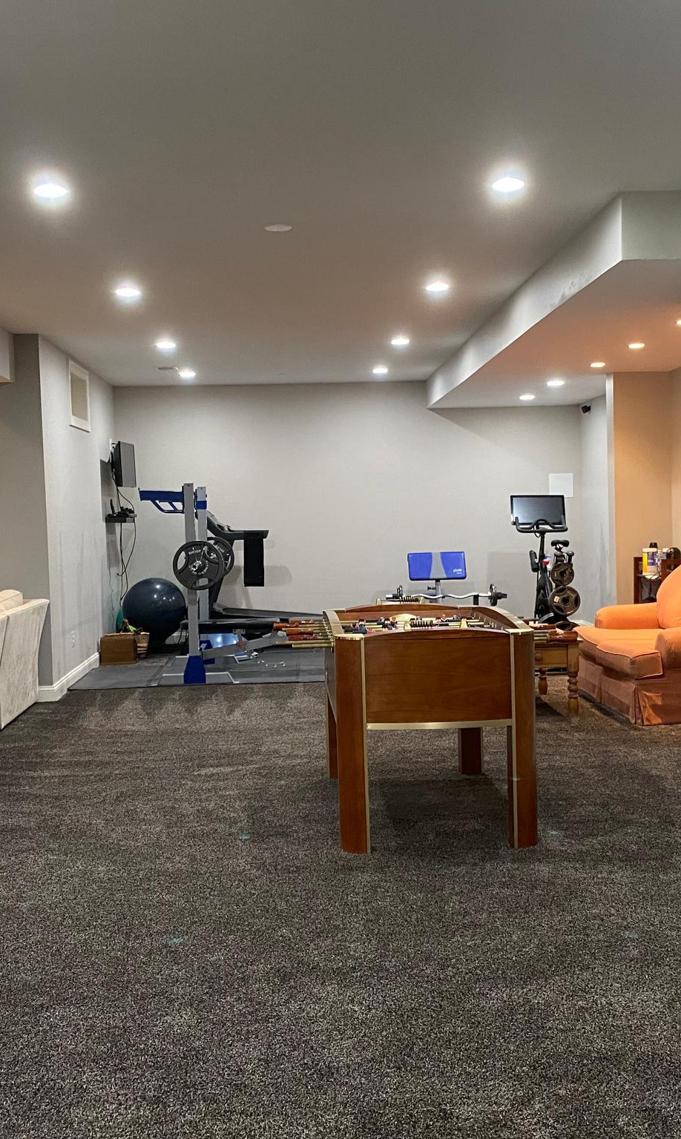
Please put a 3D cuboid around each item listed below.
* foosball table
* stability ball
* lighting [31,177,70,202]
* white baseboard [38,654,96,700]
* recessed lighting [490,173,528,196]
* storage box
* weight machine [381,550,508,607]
[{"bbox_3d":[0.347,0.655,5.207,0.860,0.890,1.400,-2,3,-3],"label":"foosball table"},{"bbox_3d":[-1.848,0.404,11.365,0.635,0.635,0.635,-2,3,-3],"label":"stability ball"},{"bbox_3d":[-1.159,-1.517,4.565,0.155,0.040,0.155,-2,3,-3],"label":"lighting"},{"bbox_3d":[-2.209,0.869,9.436,0.140,0.120,2.000,-2,3,-2],"label":"white baseboard"},{"bbox_3d":[0.682,-1.568,4.637,0.155,0.040,0.155,-2,3,-3],"label":"recessed lighting"},{"bbox_3d":[-2.012,0.723,10.468,0.320,0.260,0.280,-2,3,-3],"label":"storage box"},{"bbox_3d":[1.036,0.295,11.308,1.200,0.897,0.950,-2,3,-3],"label":"weight machine"}]

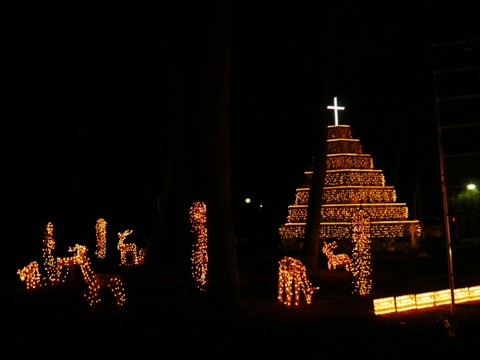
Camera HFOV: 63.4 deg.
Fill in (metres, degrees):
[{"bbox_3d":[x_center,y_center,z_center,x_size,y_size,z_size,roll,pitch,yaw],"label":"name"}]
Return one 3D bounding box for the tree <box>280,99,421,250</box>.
[{"bbox_3d":[5.364,-0.388,19.900,6.800,7.750,5.300,-1,-6,-3],"label":"tree"}]

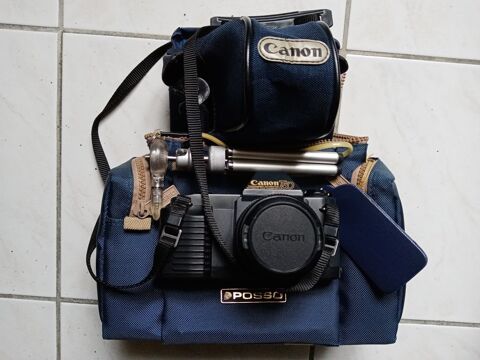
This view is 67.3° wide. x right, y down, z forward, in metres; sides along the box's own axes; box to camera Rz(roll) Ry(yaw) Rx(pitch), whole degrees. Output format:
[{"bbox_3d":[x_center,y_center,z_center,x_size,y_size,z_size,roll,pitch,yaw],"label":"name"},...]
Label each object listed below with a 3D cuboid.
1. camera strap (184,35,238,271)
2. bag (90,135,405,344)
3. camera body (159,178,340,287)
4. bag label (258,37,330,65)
[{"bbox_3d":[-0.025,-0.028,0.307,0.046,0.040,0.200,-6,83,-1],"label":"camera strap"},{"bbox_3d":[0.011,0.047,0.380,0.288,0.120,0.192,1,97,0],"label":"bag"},{"bbox_3d":[0.008,0.041,0.297,0.151,0.082,0.090,1,85,0],"label":"camera body"},{"bbox_3d":[0.045,-0.108,0.302,0.059,0.006,0.022,3,89,-3],"label":"bag label"}]

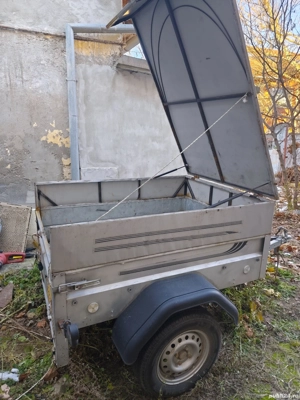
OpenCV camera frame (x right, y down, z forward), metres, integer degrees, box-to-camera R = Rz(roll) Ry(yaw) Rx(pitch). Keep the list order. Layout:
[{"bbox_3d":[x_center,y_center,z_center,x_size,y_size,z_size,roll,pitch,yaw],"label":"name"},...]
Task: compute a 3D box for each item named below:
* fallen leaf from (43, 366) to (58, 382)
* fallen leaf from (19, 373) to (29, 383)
[{"bbox_3d":[-0.663,1.162,1.770,0.070,0.030,0.120,6,13,22],"label":"fallen leaf"},{"bbox_3d":[-0.833,1.168,1.750,0.045,0.020,0.080,7,14,26],"label":"fallen leaf"}]

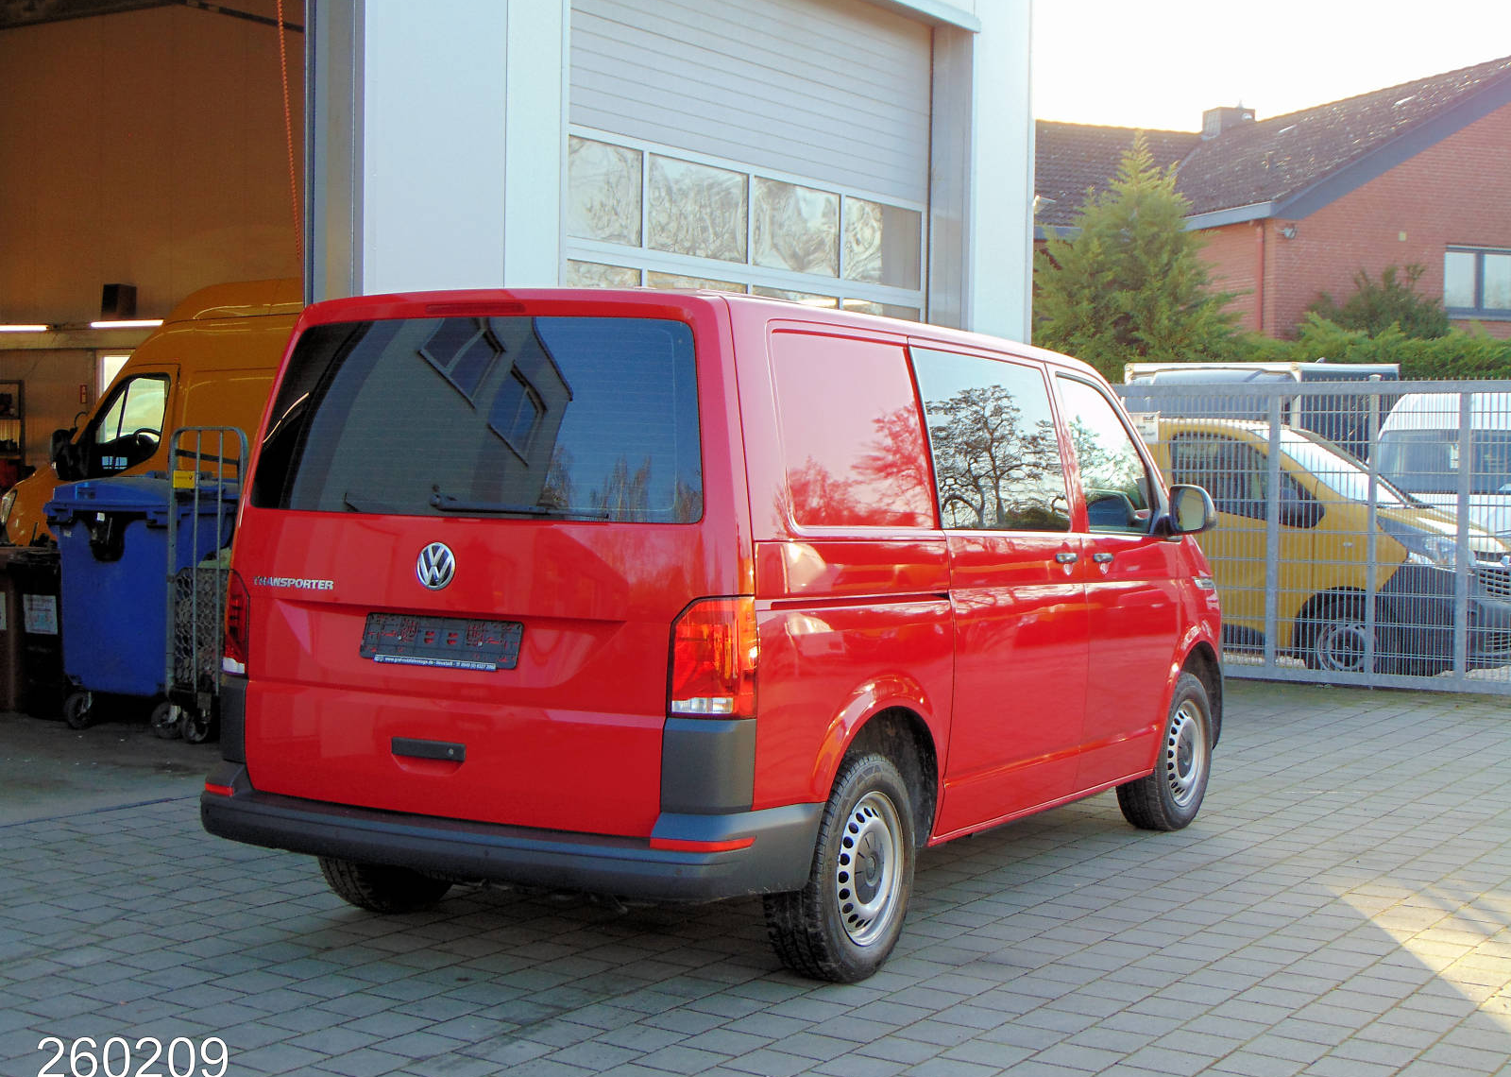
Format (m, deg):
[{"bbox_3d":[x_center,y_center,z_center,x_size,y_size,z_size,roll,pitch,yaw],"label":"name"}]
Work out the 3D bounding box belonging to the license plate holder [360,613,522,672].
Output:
[{"bbox_3d":[-0.873,0.281,6.030,0.530,0.125,0.025,2,-7,29],"label":"license plate holder"}]

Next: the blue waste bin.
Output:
[{"bbox_3d":[-3.150,0.340,12.116,0.820,1.350,1.330,2,3,22],"label":"blue waste bin"}]

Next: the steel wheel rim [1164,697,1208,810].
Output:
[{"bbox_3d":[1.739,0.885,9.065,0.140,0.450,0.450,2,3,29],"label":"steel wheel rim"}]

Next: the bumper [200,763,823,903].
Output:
[{"bbox_3d":[-0.784,0.807,6.228,1.900,0.260,0.590,2,3,29],"label":"bumper"}]

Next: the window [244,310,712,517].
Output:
[{"bbox_3d":[-0.811,-0.339,6.098,1.550,0.560,0.100,2,-7,29],"label":"window"}]

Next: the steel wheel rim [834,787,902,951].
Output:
[{"bbox_3d":[0.290,0.969,6.439,0.140,0.450,0.450,2,3,29],"label":"steel wheel rim"}]

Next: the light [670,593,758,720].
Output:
[{"bbox_3d":[-0.107,0.310,5.701,0.220,0.325,0.140,2,3,29],"label":"light"}]

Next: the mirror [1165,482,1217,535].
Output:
[{"bbox_3d":[1.708,-0.112,8.525,0.190,0.210,0.130,2,3,29],"label":"mirror"}]

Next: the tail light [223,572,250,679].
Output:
[{"bbox_3d":[-1.559,0.252,6.502,0.220,0.325,0.140,2,3,29],"label":"tail light"}]

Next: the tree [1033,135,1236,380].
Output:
[{"bbox_3d":[5.058,-2.447,29.000,3.100,5.800,3.100,2,3,29],"label":"tree"}]

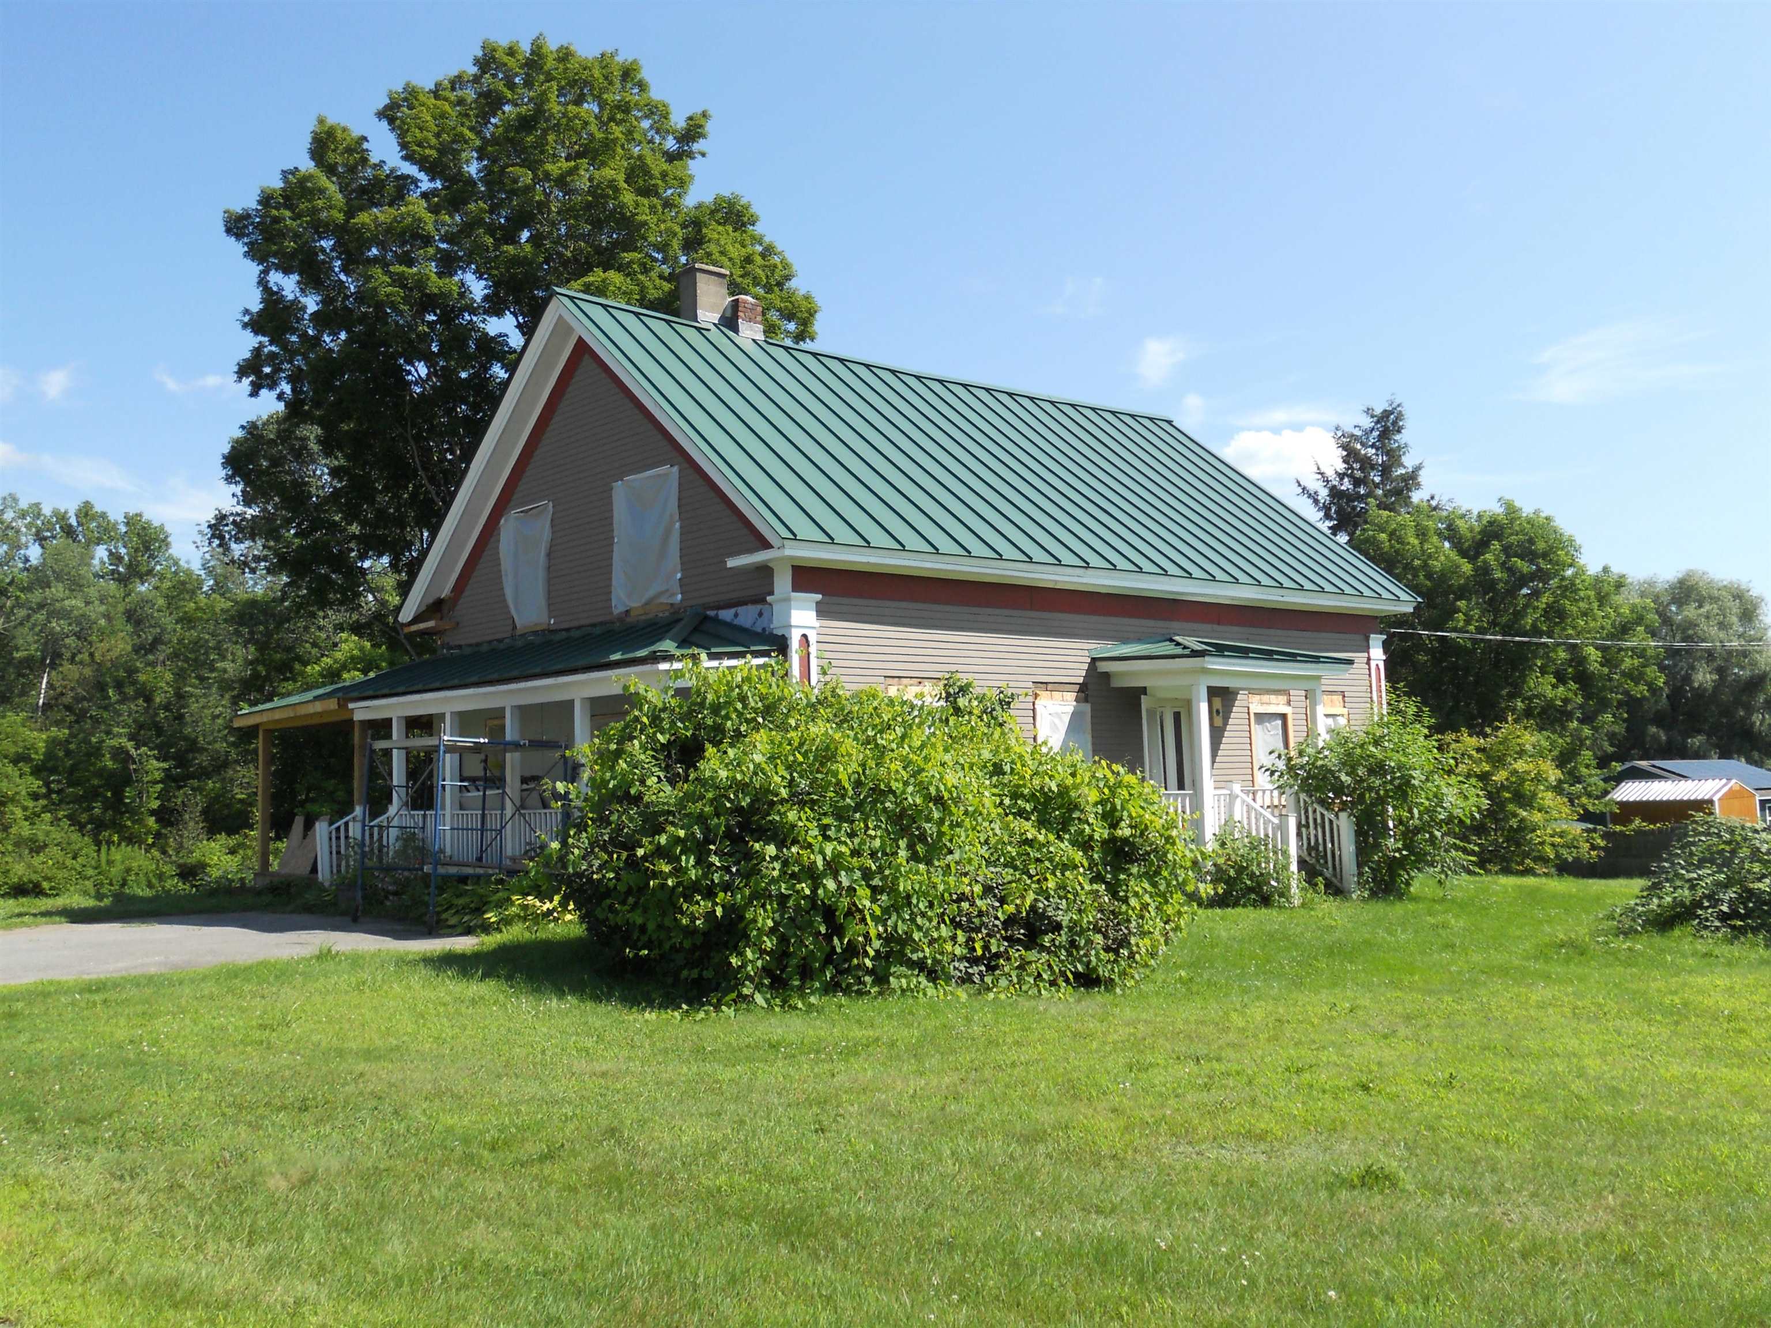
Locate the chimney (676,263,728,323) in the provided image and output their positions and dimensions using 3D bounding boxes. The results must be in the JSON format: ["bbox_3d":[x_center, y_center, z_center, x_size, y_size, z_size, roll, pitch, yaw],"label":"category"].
[{"bbox_3d":[-2.814,-5.590,25.300,0.637,1.065,0.519,2,-6,-43],"label":"chimney"}]

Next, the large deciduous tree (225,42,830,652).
[{"bbox_3d":[-8.730,-5.094,38.794,14.200,19.960,13.500,-1,-5,-13],"label":"large deciduous tree"}]

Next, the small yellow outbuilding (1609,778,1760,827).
[{"bbox_3d":[25.400,5.083,52.168,2.500,2.600,3.700,1,-5,-34],"label":"small yellow outbuilding"}]

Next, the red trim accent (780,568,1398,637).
[{"bbox_3d":[3.816,-0.829,24.438,13.450,0.346,0.055,2,-6,-43],"label":"red trim accent"}]

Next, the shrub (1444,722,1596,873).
[{"bbox_3d":[11.818,2.471,30.500,2.850,2.797,2.700,-4,-5,21],"label":"shrub"}]

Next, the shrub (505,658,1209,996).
[{"bbox_3d":[-0.215,1.381,14.501,5.800,2.756,4.000,-2,-4,-1],"label":"shrub"}]

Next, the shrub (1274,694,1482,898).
[{"bbox_3d":[7.030,1.863,23.400,2.950,2.835,2.600,-3,-5,17],"label":"shrub"}]

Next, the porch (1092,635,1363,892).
[{"bbox_3d":[5.245,1.408,23.808,3.831,3.922,2.502,2,-6,-43],"label":"porch"}]

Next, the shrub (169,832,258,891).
[{"bbox_3d":[-11.306,3.288,27.500,1.500,0.970,1.300,0,-5,-22],"label":"shrub"}]

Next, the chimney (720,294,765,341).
[{"bbox_3d":[-2.203,-5.322,25.358,0.482,0.719,0.419,2,-6,-43],"label":"chimney"}]

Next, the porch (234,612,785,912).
[{"bbox_3d":[-5.951,1.410,23.449,2.457,3.777,12.240,2,-6,-43],"label":"porch"}]

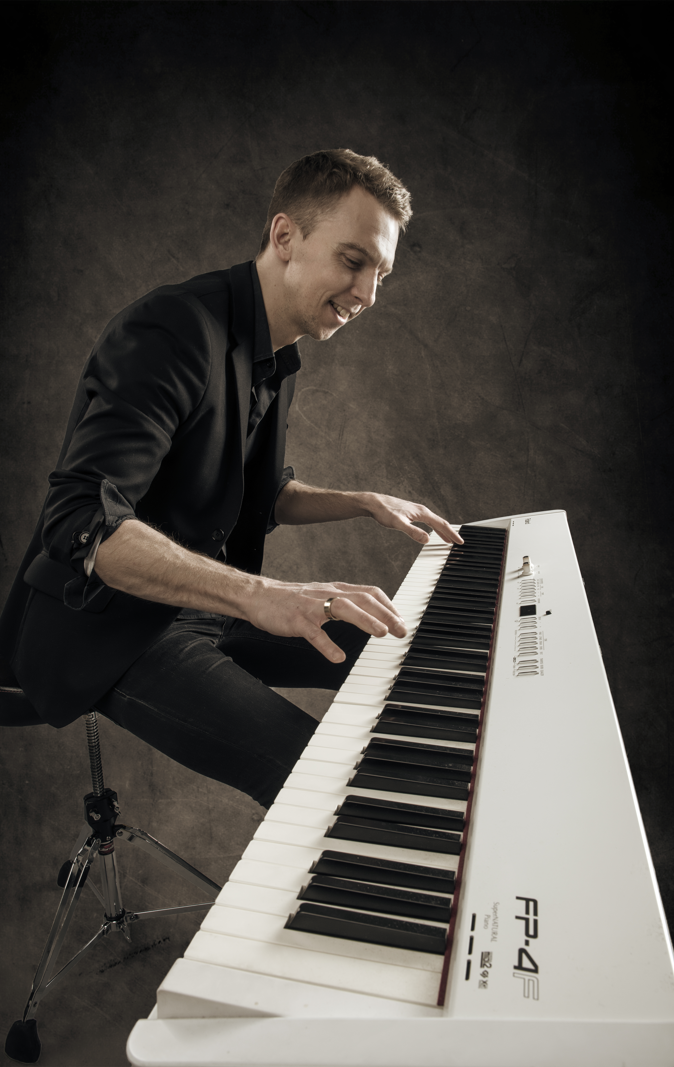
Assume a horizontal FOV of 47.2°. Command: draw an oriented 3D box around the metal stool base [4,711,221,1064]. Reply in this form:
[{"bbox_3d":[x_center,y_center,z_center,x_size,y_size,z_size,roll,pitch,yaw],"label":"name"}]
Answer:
[{"bbox_3d":[-0.344,0.535,1.370,0.415,0.480,0.465,-3,12,-8],"label":"metal stool base"}]

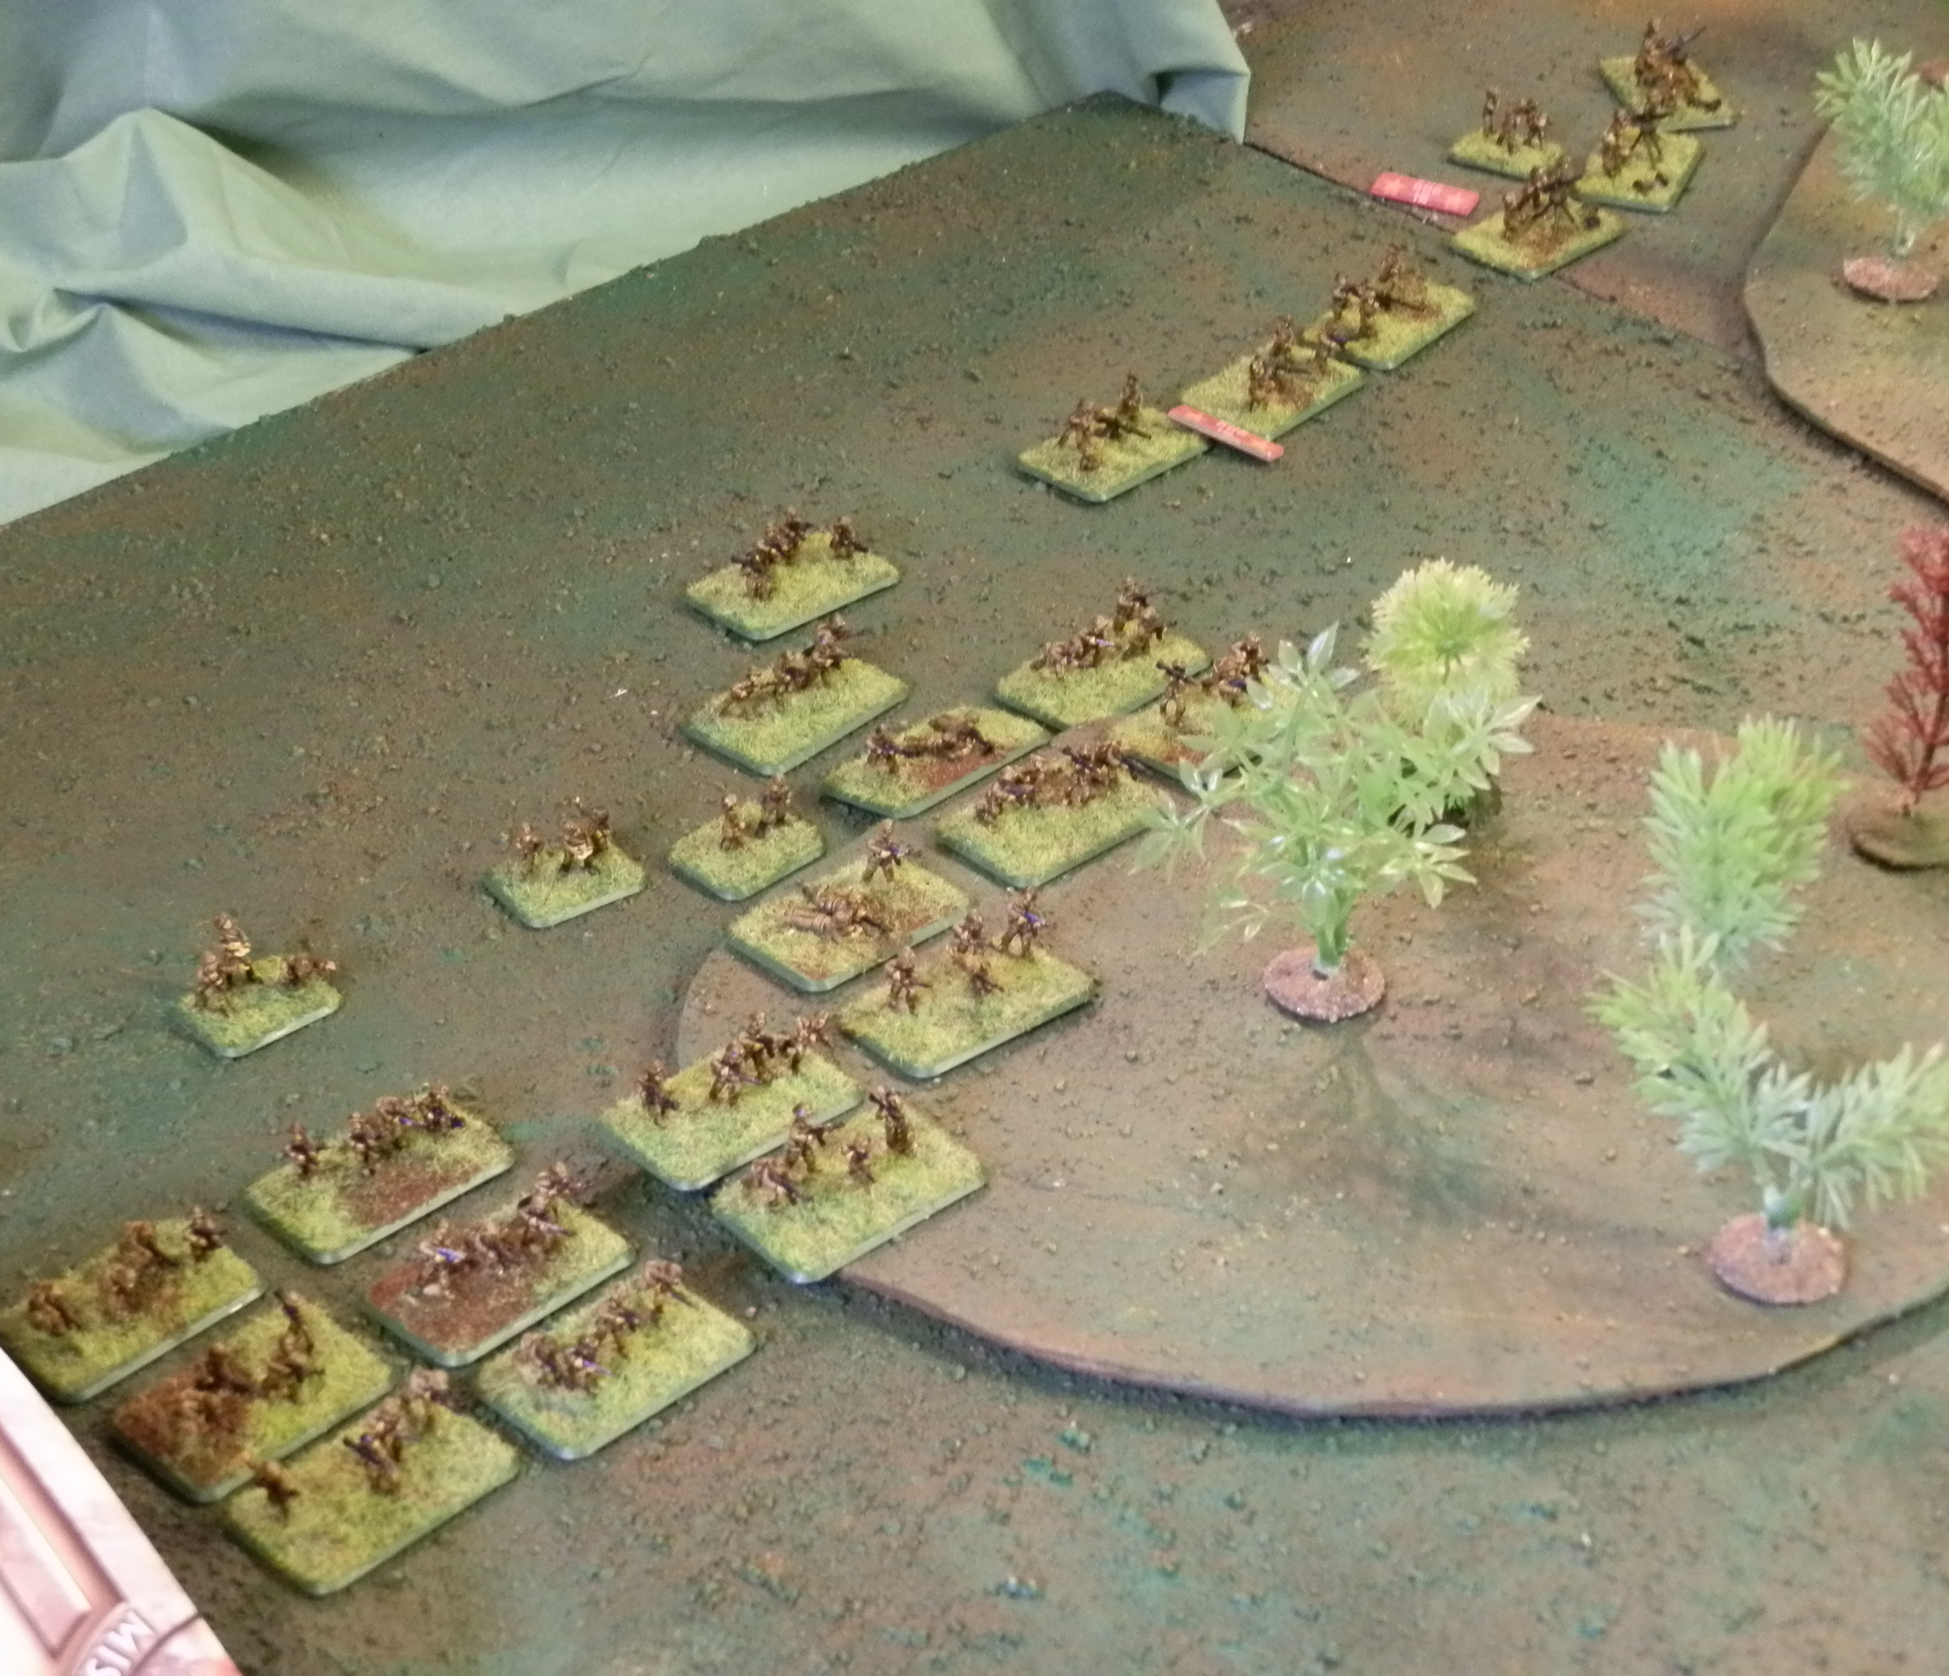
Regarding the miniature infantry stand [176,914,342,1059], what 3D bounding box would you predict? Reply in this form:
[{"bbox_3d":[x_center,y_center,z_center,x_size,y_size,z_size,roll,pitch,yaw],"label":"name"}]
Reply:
[{"bbox_3d":[-0.158,0.028,0.861,0.032,0.024,0.025,-27,42,-31],"label":"miniature infantry stand"}]

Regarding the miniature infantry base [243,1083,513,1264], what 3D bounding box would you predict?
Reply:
[{"bbox_3d":[-0.124,0.064,0.810,0.050,0.018,0.033,-29,41,-34],"label":"miniature infantry base"}]

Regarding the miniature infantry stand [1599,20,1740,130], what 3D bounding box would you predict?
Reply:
[{"bbox_3d":[0.217,-0.244,1.233,0.032,0.025,0.050,-6,35,-6],"label":"miniature infantry stand"}]

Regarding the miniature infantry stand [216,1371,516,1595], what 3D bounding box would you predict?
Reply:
[{"bbox_3d":[-0.113,0.115,0.737,0.050,0.021,0.032,-30,44,-35],"label":"miniature infantry stand"}]

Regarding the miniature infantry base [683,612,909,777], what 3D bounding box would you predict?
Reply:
[{"bbox_3d":[-0.044,-0.038,0.957,0.033,0.018,0.050,25,42,36],"label":"miniature infantry base"}]

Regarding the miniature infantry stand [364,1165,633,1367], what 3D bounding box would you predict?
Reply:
[{"bbox_3d":[-0.096,0.080,0.787,0.050,0.021,0.032,-30,44,-35],"label":"miniature infantry stand"}]

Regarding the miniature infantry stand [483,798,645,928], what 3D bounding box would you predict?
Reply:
[{"bbox_3d":[-0.094,0.002,0.898,0.032,0.020,0.025,-23,40,-28],"label":"miniature infantry stand"}]

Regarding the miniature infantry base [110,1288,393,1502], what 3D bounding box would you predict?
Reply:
[{"bbox_3d":[-0.139,0.101,0.753,0.033,0.019,0.050,27,43,37],"label":"miniature infantry base"}]

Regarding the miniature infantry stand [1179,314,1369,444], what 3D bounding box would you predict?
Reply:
[{"bbox_3d":[0.082,-0.130,1.081,0.032,0.020,0.050,26,44,34],"label":"miniature infantry stand"}]

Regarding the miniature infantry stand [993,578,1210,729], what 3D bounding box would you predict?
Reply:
[{"bbox_3d":[0.032,-0.047,0.965,0.033,0.018,0.050,26,43,37],"label":"miniature infantry stand"}]

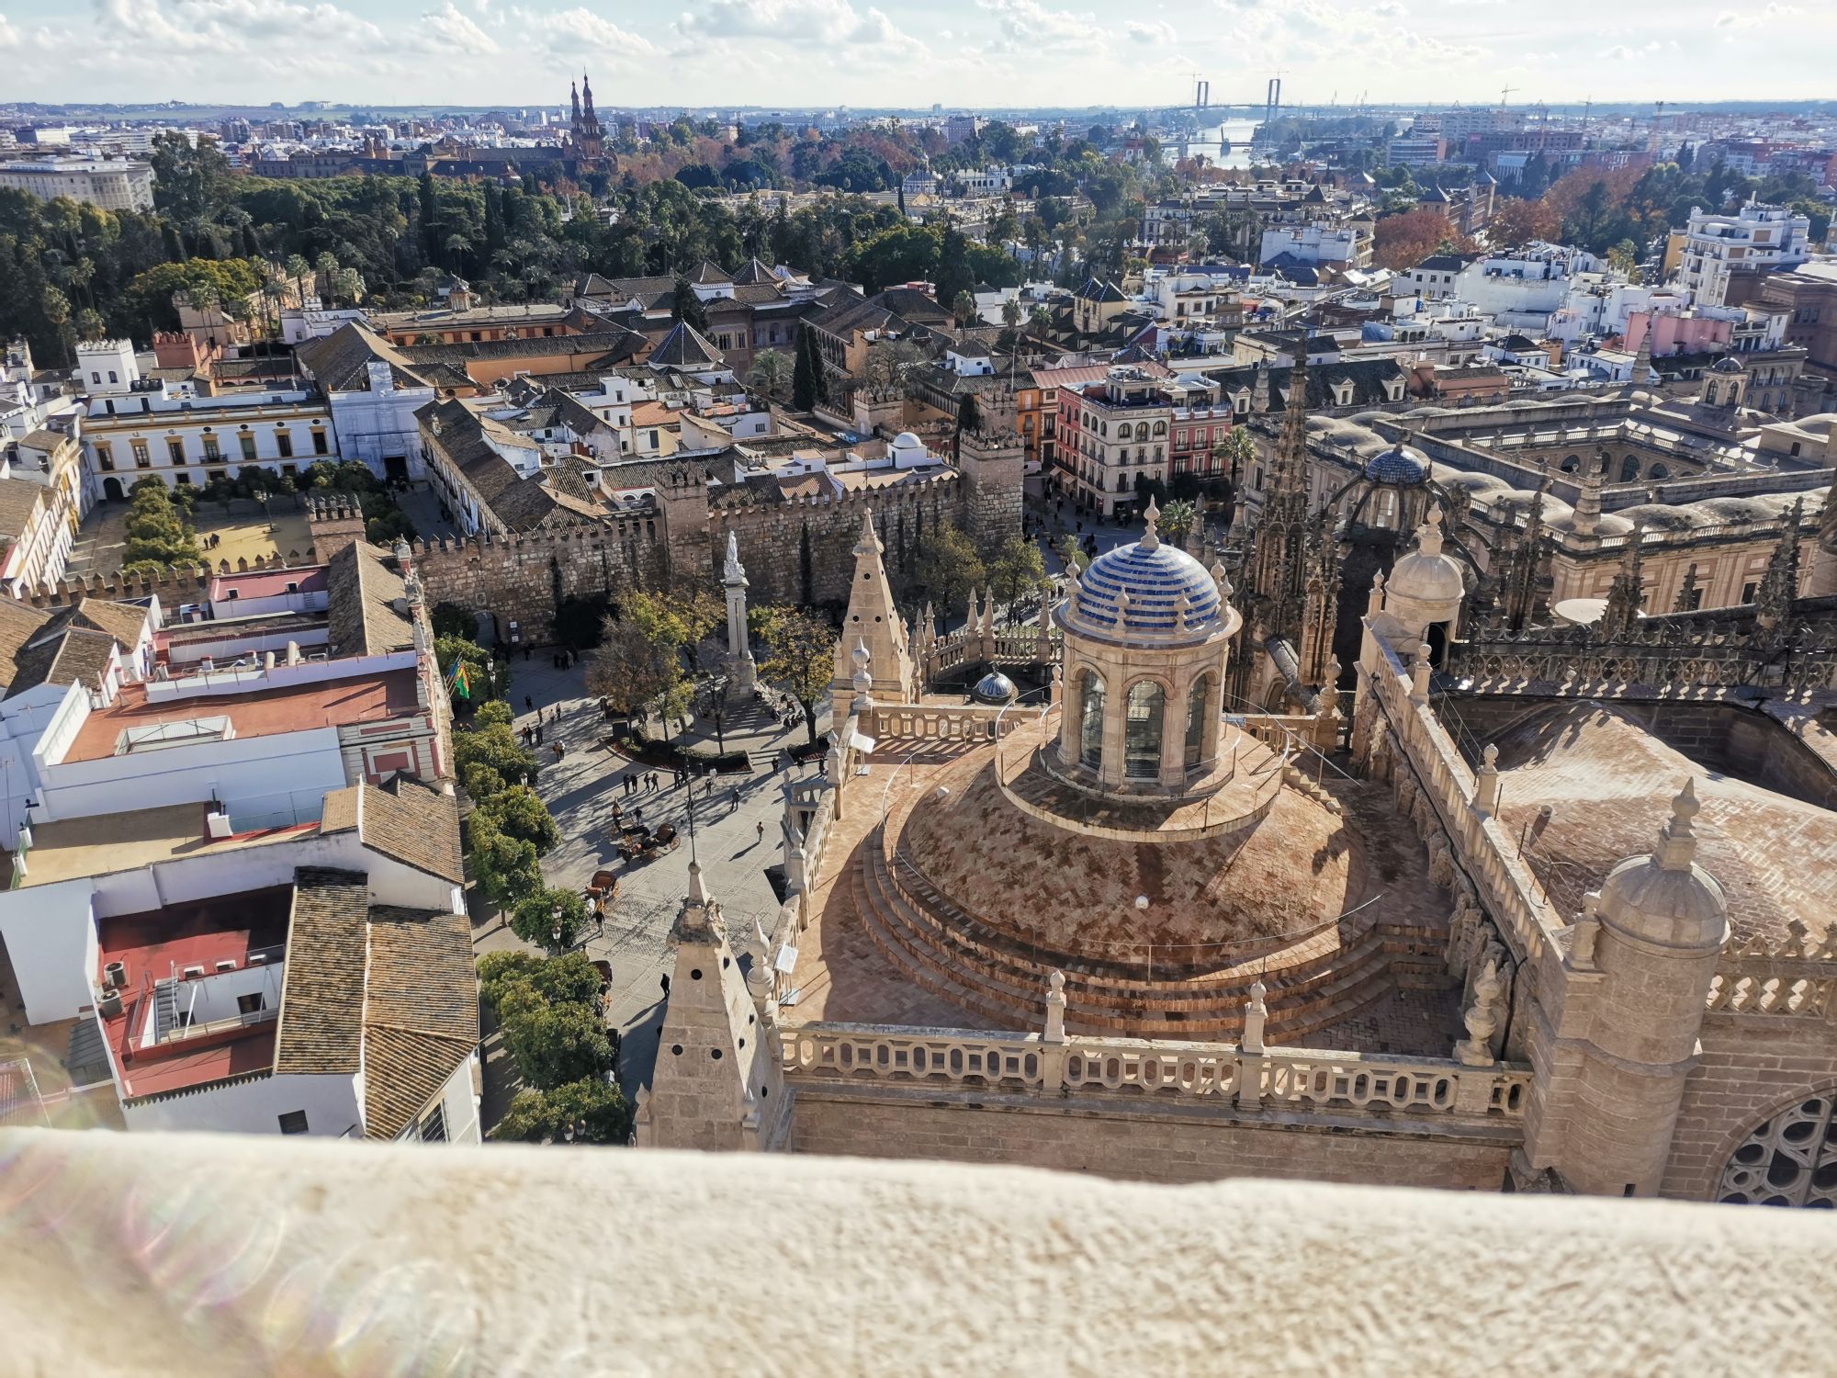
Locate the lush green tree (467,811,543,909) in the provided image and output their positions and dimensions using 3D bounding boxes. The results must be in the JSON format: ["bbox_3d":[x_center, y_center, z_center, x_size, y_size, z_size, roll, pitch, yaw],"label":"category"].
[{"bbox_3d":[-28.566,12.875,95.322,5.100,7.800,5.100,2,23,5],"label":"lush green tree"}]

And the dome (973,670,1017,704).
[{"bbox_3d":[3.435,-0.038,62.289,2.000,1.250,2.000,2,23,6],"label":"dome"}]

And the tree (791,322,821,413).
[{"bbox_3d":[-20.400,-57.078,246.544,4.600,16.480,4.400,0,23,0],"label":"tree"}]

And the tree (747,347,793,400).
[{"bbox_3d":[-26.290,-53.473,245.233,7.800,12.500,7.800,2,23,5],"label":"tree"}]

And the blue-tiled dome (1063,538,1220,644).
[{"bbox_3d":[6.710,-3.227,39.723,4.400,2.150,4.400,2,23,5],"label":"blue-tiled dome"}]

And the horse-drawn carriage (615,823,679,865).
[{"bbox_3d":[-20.273,11.661,102.853,4.900,2.300,1.700,-15,27,-32],"label":"horse-drawn carriage"}]

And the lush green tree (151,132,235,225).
[{"bbox_3d":[-269.171,-184.583,513.788,24.000,42.000,23.000,0,23,0],"label":"lush green tree"}]

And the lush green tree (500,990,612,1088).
[{"bbox_3d":[-20.415,20.251,78.004,6.400,5.800,6.200,0,23,0],"label":"lush green tree"}]

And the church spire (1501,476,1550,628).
[{"bbox_3d":[26.196,-5.093,59.804,1.350,8.400,1.350,2,23,5],"label":"church spire"}]

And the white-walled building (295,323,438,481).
[{"bbox_3d":[-90.300,-48.021,227.954,16.000,18.300,42.000,-11,25,-23],"label":"white-walled building"}]

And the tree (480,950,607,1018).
[{"bbox_3d":[-22.322,18.545,82.028,7.000,5.800,6.000,0,23,0],"label":"tree"}]

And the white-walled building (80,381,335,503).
[{"bbox_3d":[-106.300,-38.828,209.480,32.500,15.900,12.000,-9,25,-20],"label":"white-walled building"}]

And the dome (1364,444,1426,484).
[{"bbox_3d":[28.402,-13.516,81.621,3.700,1.940,3.700,0,23,0],"label":"dome"}]

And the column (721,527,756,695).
[{"bbox_3d":[-16.383,-6.917,124.667,2.900,15.350,2.900,2,23,5],"label":"column"}]

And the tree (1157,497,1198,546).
[{"bbox_3d":[31.927,-19.141,168.915,4.800,8.800,4.800,2,23,5],"label":"tree"}]

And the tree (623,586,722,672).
[{"bbox_3d":[-24.921,-5.838,140.493,9.300,9.000,9.000,0,23,0],"label":"tree"}]

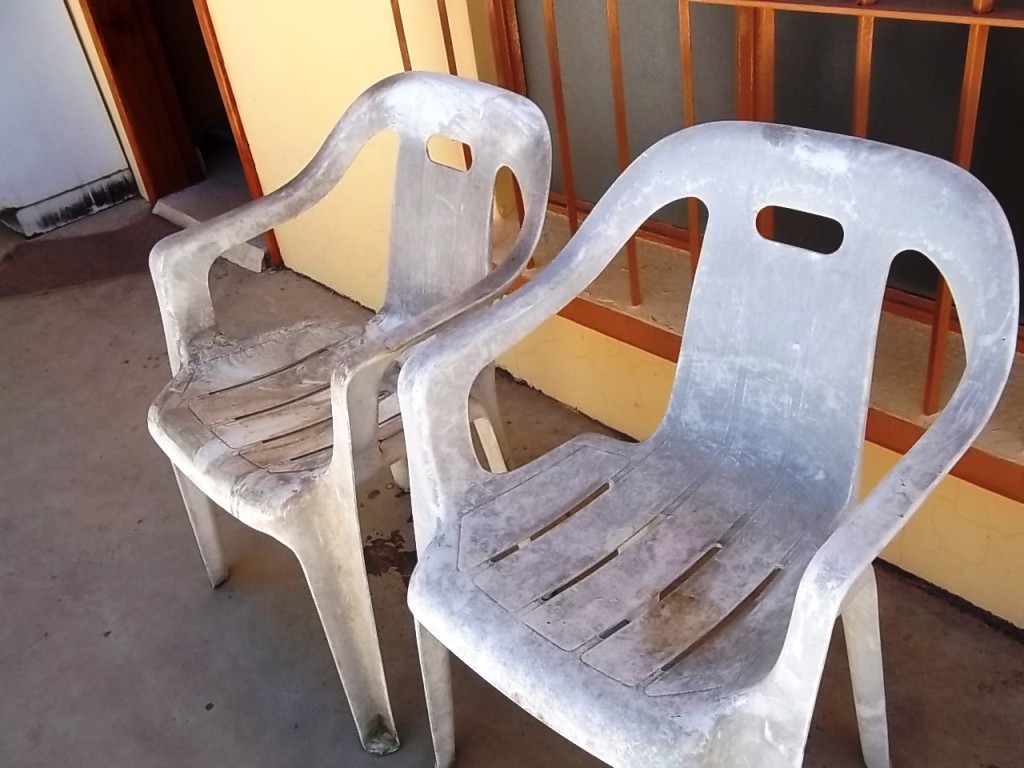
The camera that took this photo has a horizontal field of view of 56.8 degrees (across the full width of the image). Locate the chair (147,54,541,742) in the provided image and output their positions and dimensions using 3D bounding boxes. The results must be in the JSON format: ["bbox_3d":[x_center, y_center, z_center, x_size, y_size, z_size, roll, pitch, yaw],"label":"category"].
[{"bbox_3d":[-0.233,0.011,1.460,0.557,0.810,0.560,-31,39,-30],"label":"chair"}]

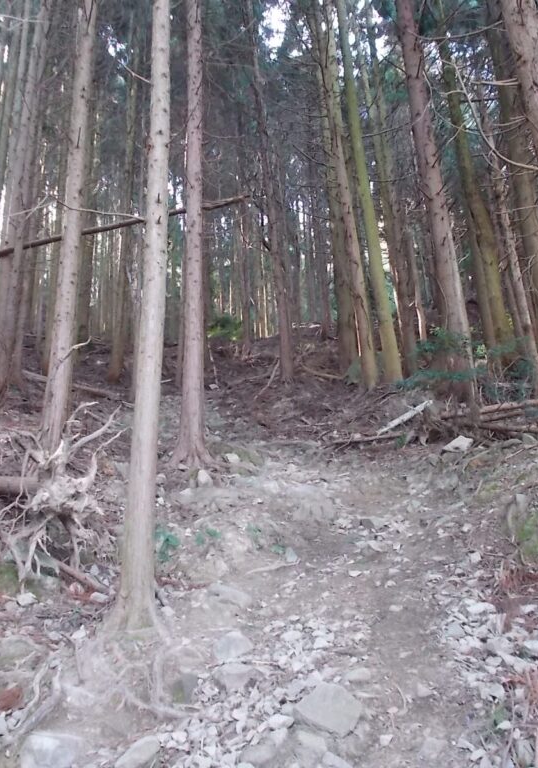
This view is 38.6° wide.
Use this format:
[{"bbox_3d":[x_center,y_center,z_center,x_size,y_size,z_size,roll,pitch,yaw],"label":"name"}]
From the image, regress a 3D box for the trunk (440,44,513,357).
[{"bbox_3d":[3.576,-3.490,13.561,0.300,6.580,0.300,-3,-23,0],"label":"trunk"}]

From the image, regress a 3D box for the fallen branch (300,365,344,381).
[{"bbox_3d":[0.982,-0.207,14.350,0.950,0.080,0.080,18,-10,32],"label":"fallen branch"}]

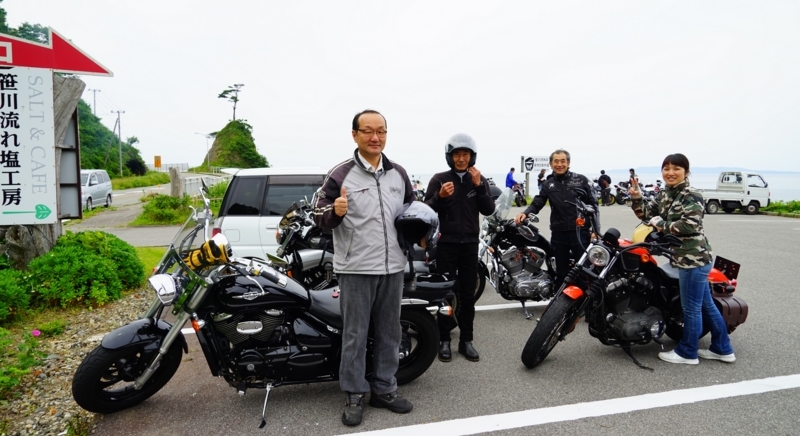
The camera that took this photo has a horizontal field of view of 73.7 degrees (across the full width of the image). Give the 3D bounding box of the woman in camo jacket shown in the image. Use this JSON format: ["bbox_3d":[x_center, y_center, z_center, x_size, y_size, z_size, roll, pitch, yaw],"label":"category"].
[{"bbox_3d":[2.090,0.297,3.988,0.660,1.550,0.500,0,5,0],"label":"woman in camo jacket"}]

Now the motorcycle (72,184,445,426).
[{"bbox_3d":[-0.750,0.471,3.220,2.300,1.310,0.820,-1,5,-14],"label":"motorcycle"}]

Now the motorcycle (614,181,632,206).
[{"bbox_3d":[11.650,-1.201,26.491,2.050,1.120,0.750,-2,5,-20],"label":"motorcycle"}]

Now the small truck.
[{"bbox_3d":[14.020,-1.085,23.089,3.280,1.770,1.420,-1,5,-8],"label":"small truck"}]

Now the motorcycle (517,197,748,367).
[{"bbox_3d":[1.700,0.461,4.122,2.200,1.200,0.800,-2,5,-23],"label":"motorcycle"}]

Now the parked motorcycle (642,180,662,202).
[{"bbox_3d":[12.017,-1.159,25.491,2.100,1.180,0.800,-4,6,-37],"label":"parked motorcycle"}]

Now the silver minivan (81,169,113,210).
[{"bbox_3d":[-15.300,-1.341,25.577,1.700,1.830,4.450,-1,5,-13],"label":"silver minivan"}]

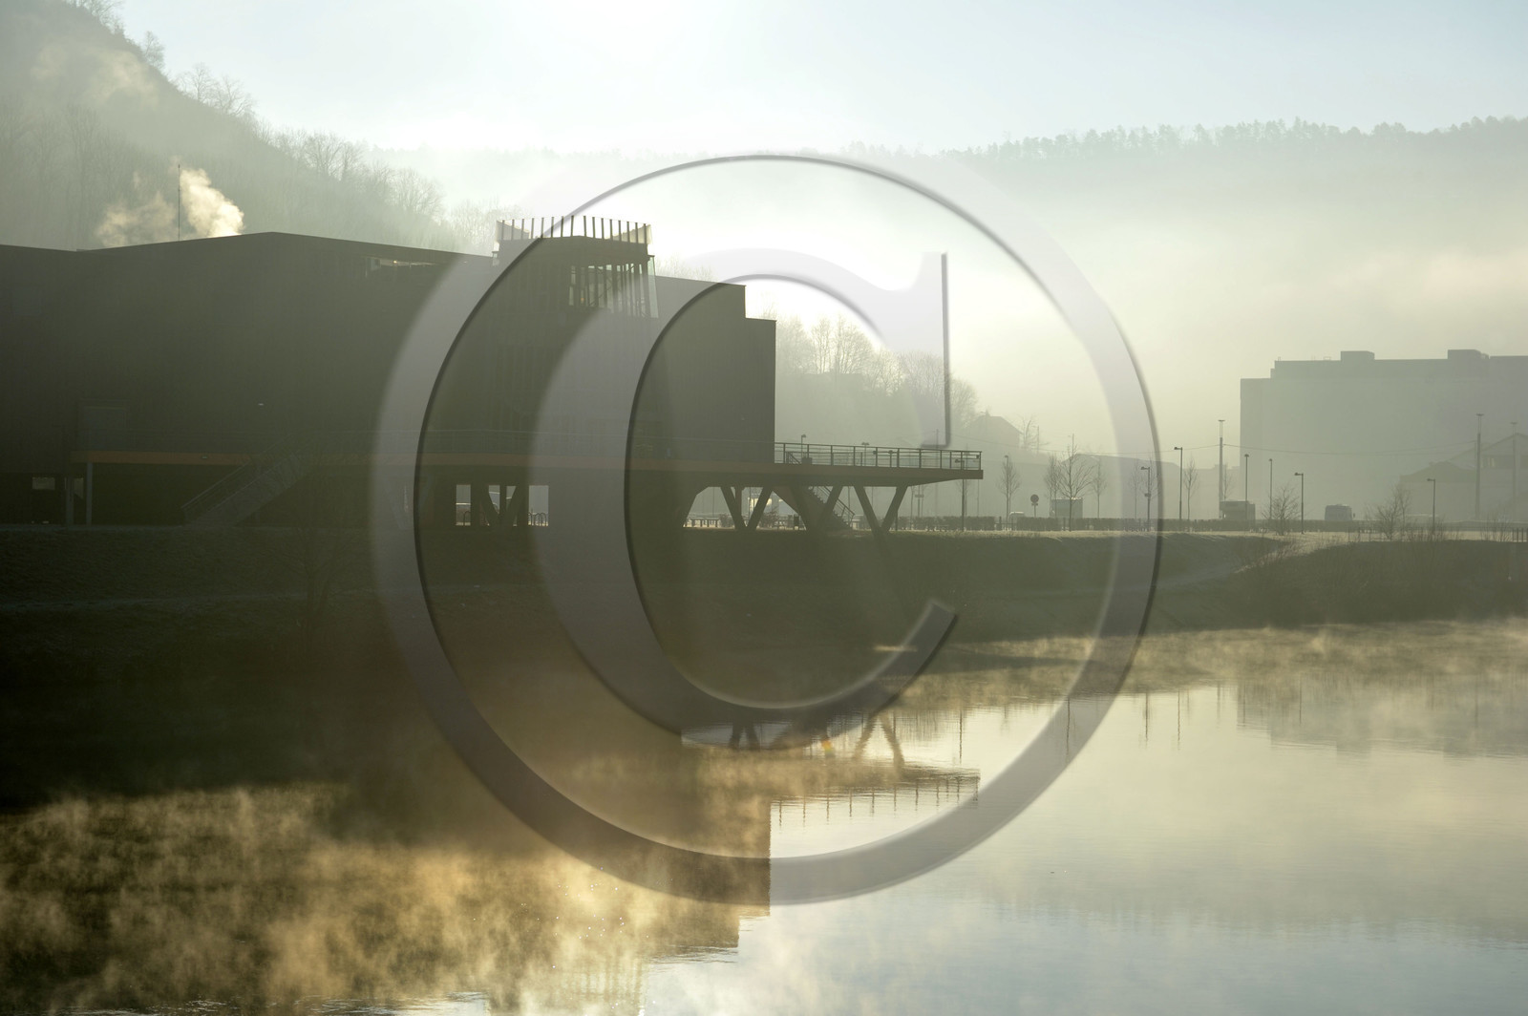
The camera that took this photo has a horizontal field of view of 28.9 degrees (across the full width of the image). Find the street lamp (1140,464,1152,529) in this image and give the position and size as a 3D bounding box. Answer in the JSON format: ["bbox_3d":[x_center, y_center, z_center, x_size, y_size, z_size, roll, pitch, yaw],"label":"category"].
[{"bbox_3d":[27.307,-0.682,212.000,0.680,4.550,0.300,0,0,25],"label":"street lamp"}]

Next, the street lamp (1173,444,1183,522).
[{"bbox_3d":[33.150,-1.500,237.000,0.750,6.600,0.250,0,0,18],"label":"street lamp"}]

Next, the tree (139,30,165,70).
[{"bbox_3d":[-131.910,-98.560,640.000,5.600,8.700,5.600,1,0,0],"label":"tree"}]

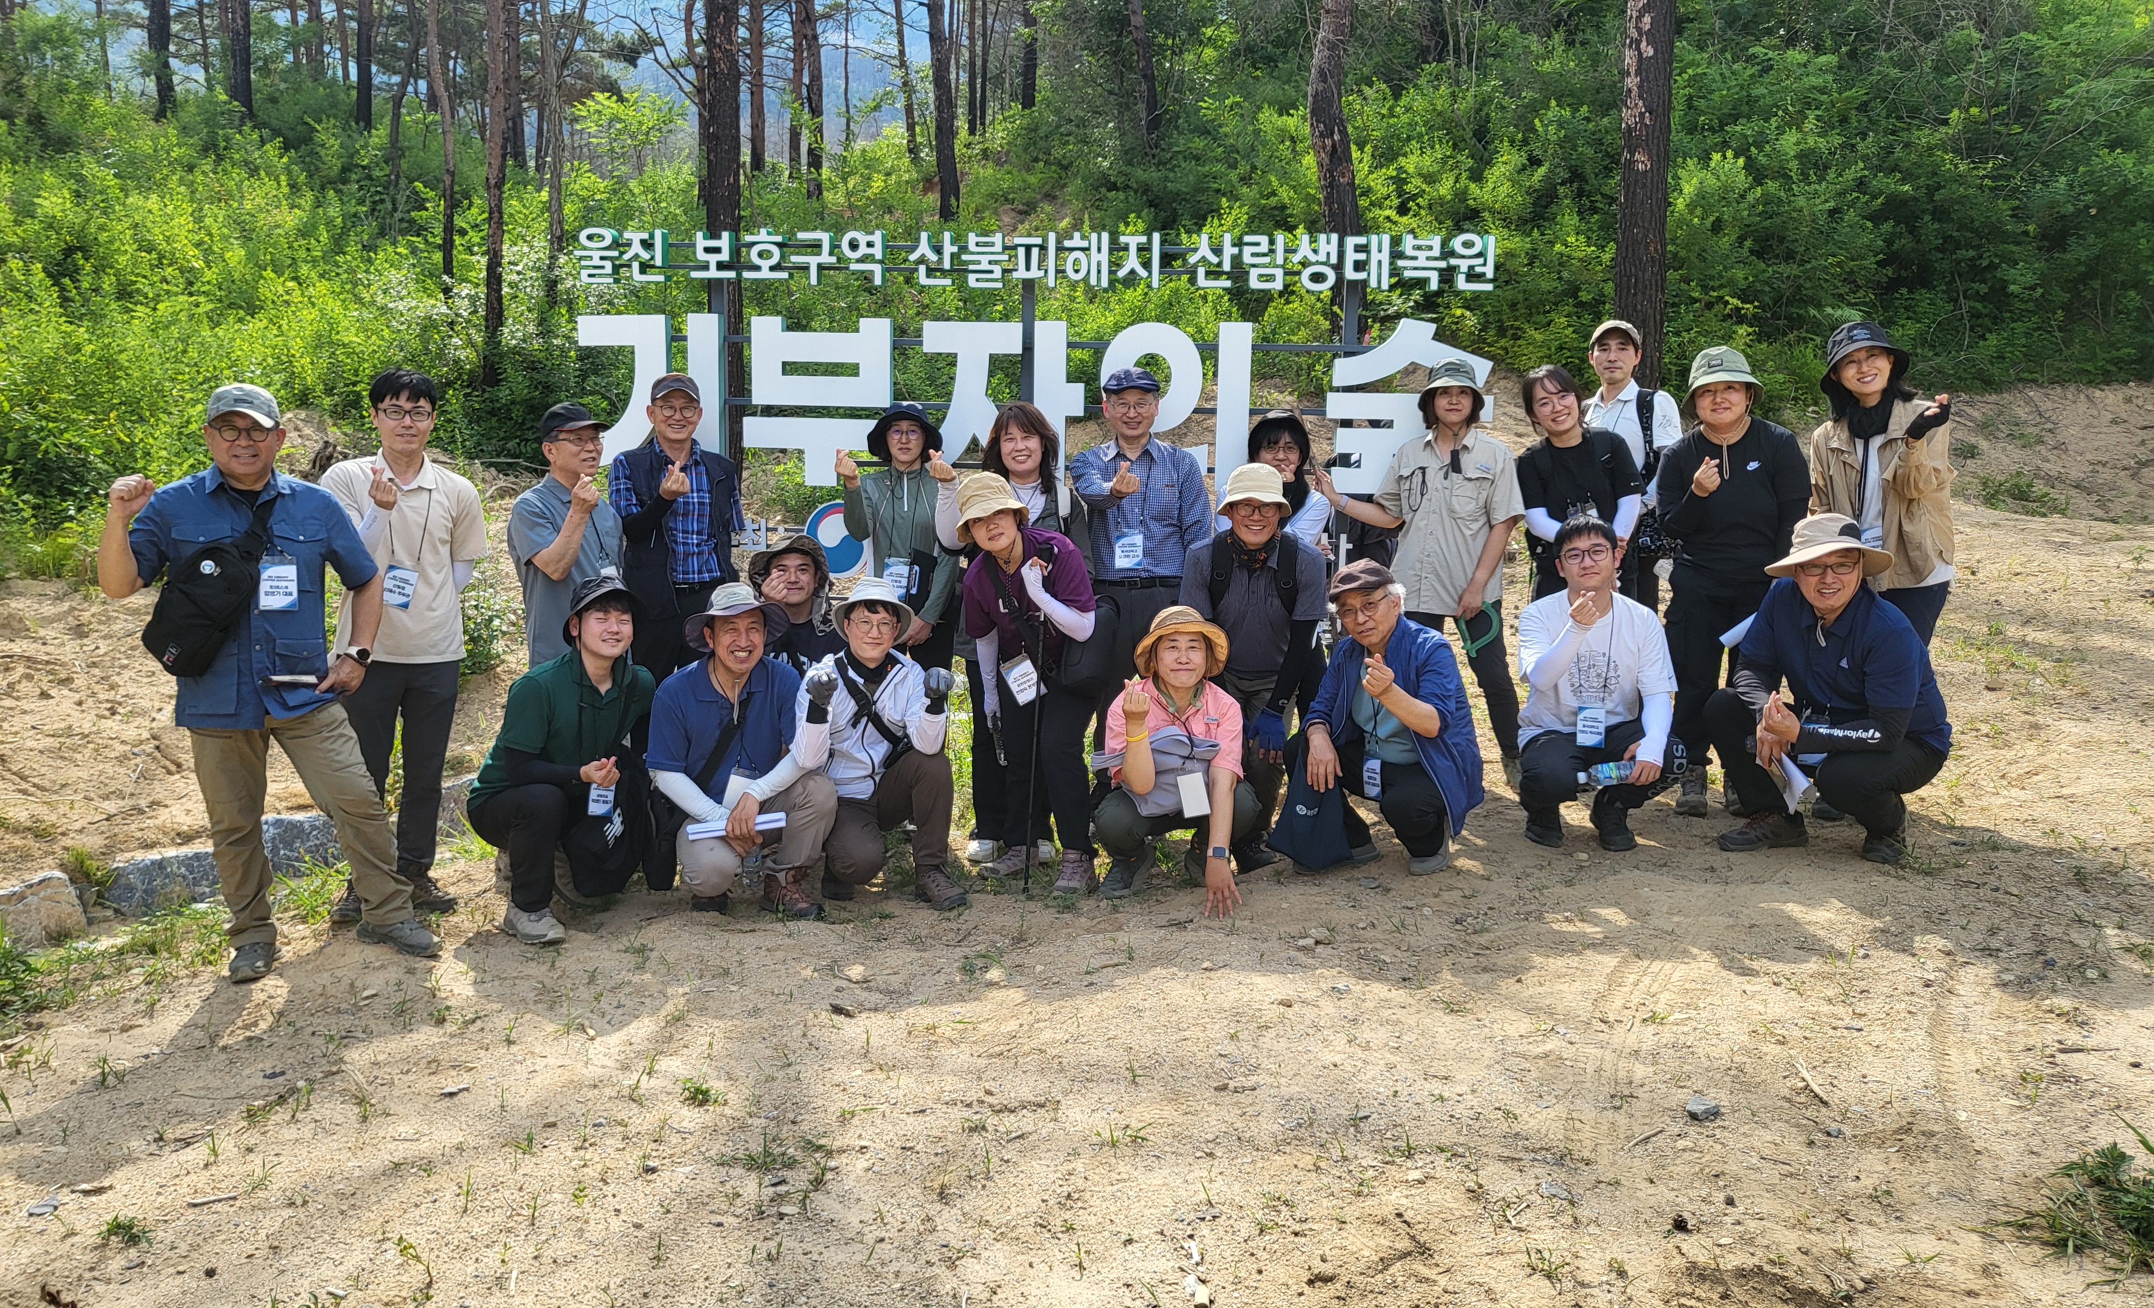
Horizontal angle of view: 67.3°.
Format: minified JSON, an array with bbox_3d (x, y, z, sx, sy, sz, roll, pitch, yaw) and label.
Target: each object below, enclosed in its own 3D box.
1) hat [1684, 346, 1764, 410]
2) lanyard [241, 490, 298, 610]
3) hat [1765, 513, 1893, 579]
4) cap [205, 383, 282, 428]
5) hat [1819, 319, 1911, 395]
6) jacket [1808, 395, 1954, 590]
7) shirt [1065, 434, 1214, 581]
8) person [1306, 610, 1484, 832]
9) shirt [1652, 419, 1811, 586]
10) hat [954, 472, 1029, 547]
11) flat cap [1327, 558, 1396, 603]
[{"bbox_3d":[2.314,-0.998,5.800,0.270,0.195,0.290,0,9,23],"label":"hat"},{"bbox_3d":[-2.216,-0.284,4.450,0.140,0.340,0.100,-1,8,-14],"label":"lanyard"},{"bbox_3d":[2.247,-0.328,4.850,0.355,0.170,0.370,-3,3,27],"label":"hat"},{"bbox_3d":[-2.343,-0.696,4.550,0.190,0.130,0.265,-2,8,-32],"label":"cap"},{"bbox_3d":[2.699,-1.019,5.550,0.300,0.160,0.310,-14,2,23],"label":"hat"},{"bbox_3d":[2.781,-0.545,5.600,0.470,0.660,0.340,3,7,28],"label":"jacket"},{"bbox_3d":[0.219,-0.488,5.550,0.490,0.530,0.340,0,6,0],"label":"shirt"},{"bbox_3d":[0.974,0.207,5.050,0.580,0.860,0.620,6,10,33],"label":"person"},{"bbox_3d":[2.298,-0.529,5.680,0.530,0.600,0.340,2,7,20],"label":"shirt"},{"bbox_3d":[-0.293,-0.469,5.080,0.250,0.185,0.280,-13,14,6],"label":"hat"},{"bbox_3d":[0.890,-0.241,5.050,0.190,0.125,0.260,2,14,37],"label":"flat cap"}]

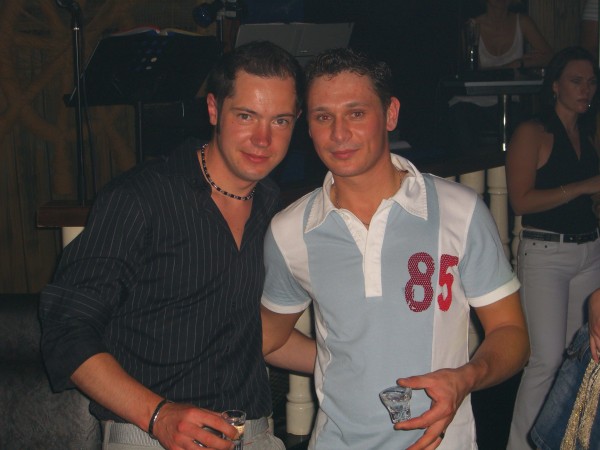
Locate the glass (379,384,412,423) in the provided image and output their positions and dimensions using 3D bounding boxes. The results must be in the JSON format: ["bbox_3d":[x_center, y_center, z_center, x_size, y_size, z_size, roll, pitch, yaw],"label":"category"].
[{"bbox_3d":[0.161,0.299,1.950,0.054,0.057,0.054,-5,11,0],"label":"glass"}]

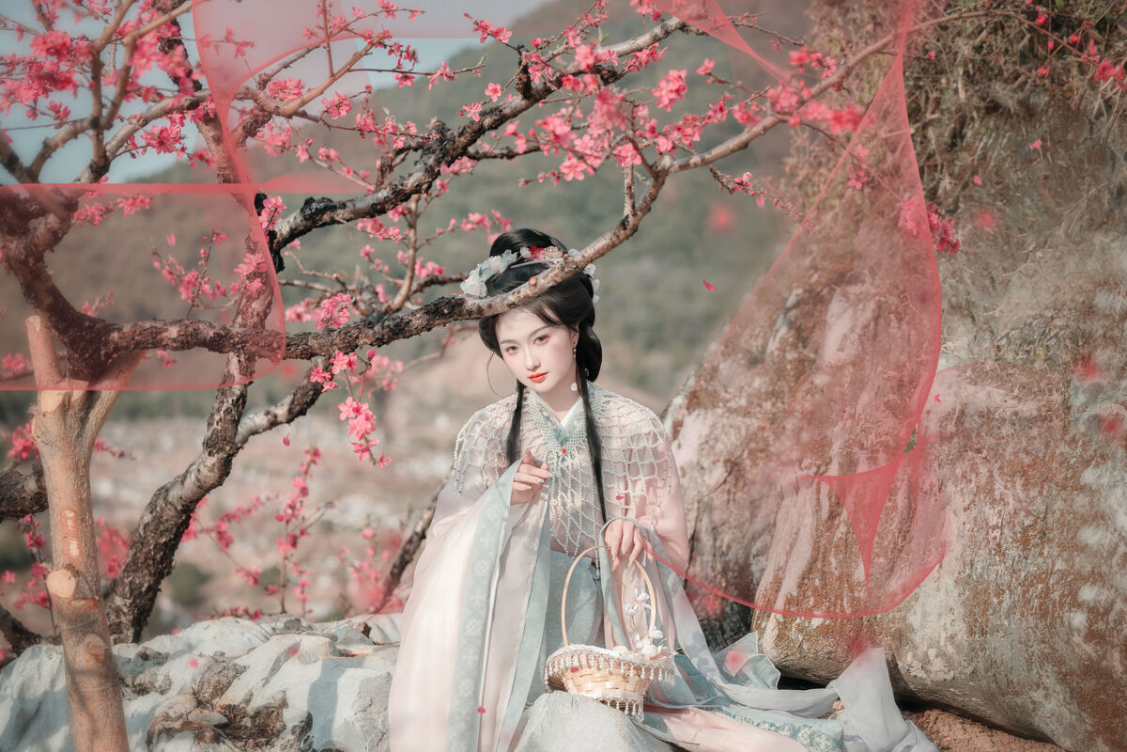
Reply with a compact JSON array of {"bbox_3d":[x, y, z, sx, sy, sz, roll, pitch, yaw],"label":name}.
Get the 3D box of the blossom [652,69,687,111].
[{"bbox_3d":[0.202,-0.543,4.100,0.068,0.080,0.055,1,2,14],"label":"blossom"}]

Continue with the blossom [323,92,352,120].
[{"bbox_3d":[-0.467,-0.558,4.450,0.062,0.058,0.050,0,2,-3],"label":"blossom"}]

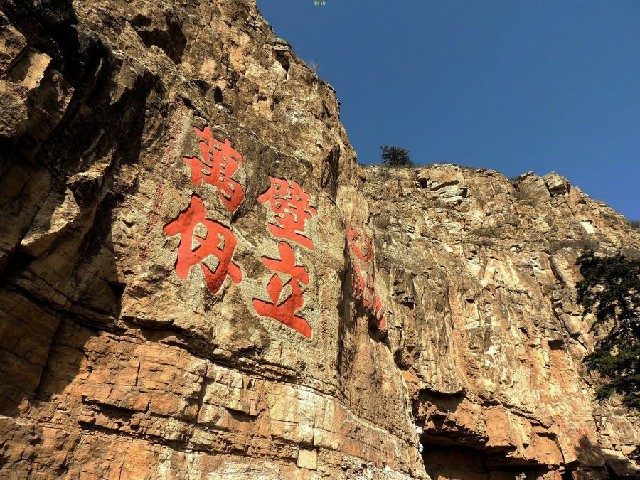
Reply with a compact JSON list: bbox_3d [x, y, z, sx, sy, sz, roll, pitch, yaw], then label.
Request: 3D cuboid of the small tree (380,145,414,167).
[{"bbox_3d":[5.939,-6.398,34.000,2.500,1.900,2.300,0,-28,0],"label":"small tree"}]

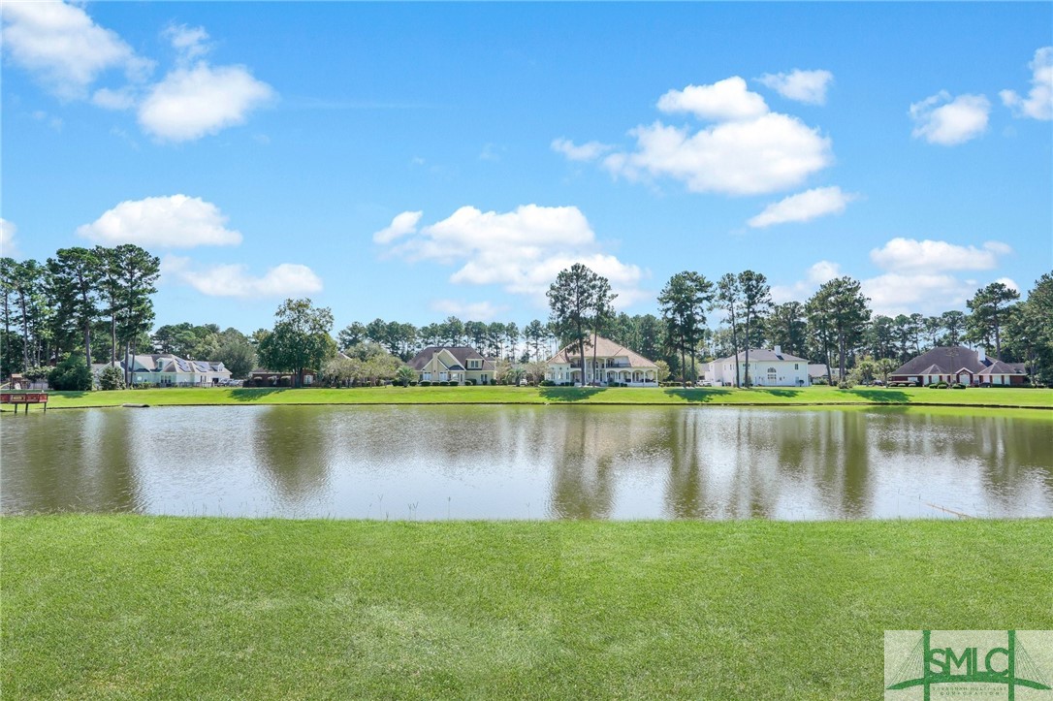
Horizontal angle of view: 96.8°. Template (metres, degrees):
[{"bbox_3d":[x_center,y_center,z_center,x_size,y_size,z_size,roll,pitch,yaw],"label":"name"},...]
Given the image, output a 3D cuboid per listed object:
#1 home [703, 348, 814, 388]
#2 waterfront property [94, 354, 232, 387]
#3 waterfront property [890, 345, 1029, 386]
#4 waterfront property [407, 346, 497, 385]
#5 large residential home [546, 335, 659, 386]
[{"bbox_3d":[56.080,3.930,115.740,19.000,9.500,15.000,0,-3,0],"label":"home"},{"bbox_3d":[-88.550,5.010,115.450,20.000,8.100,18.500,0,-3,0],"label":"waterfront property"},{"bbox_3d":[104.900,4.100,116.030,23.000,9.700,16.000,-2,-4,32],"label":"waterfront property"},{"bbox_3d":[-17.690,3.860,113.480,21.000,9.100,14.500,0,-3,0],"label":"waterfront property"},{"bbox_3d":[17.740,2.630,117.820,26.000,12.600,17.000,0,-3,0],"label":"large residential home"}]

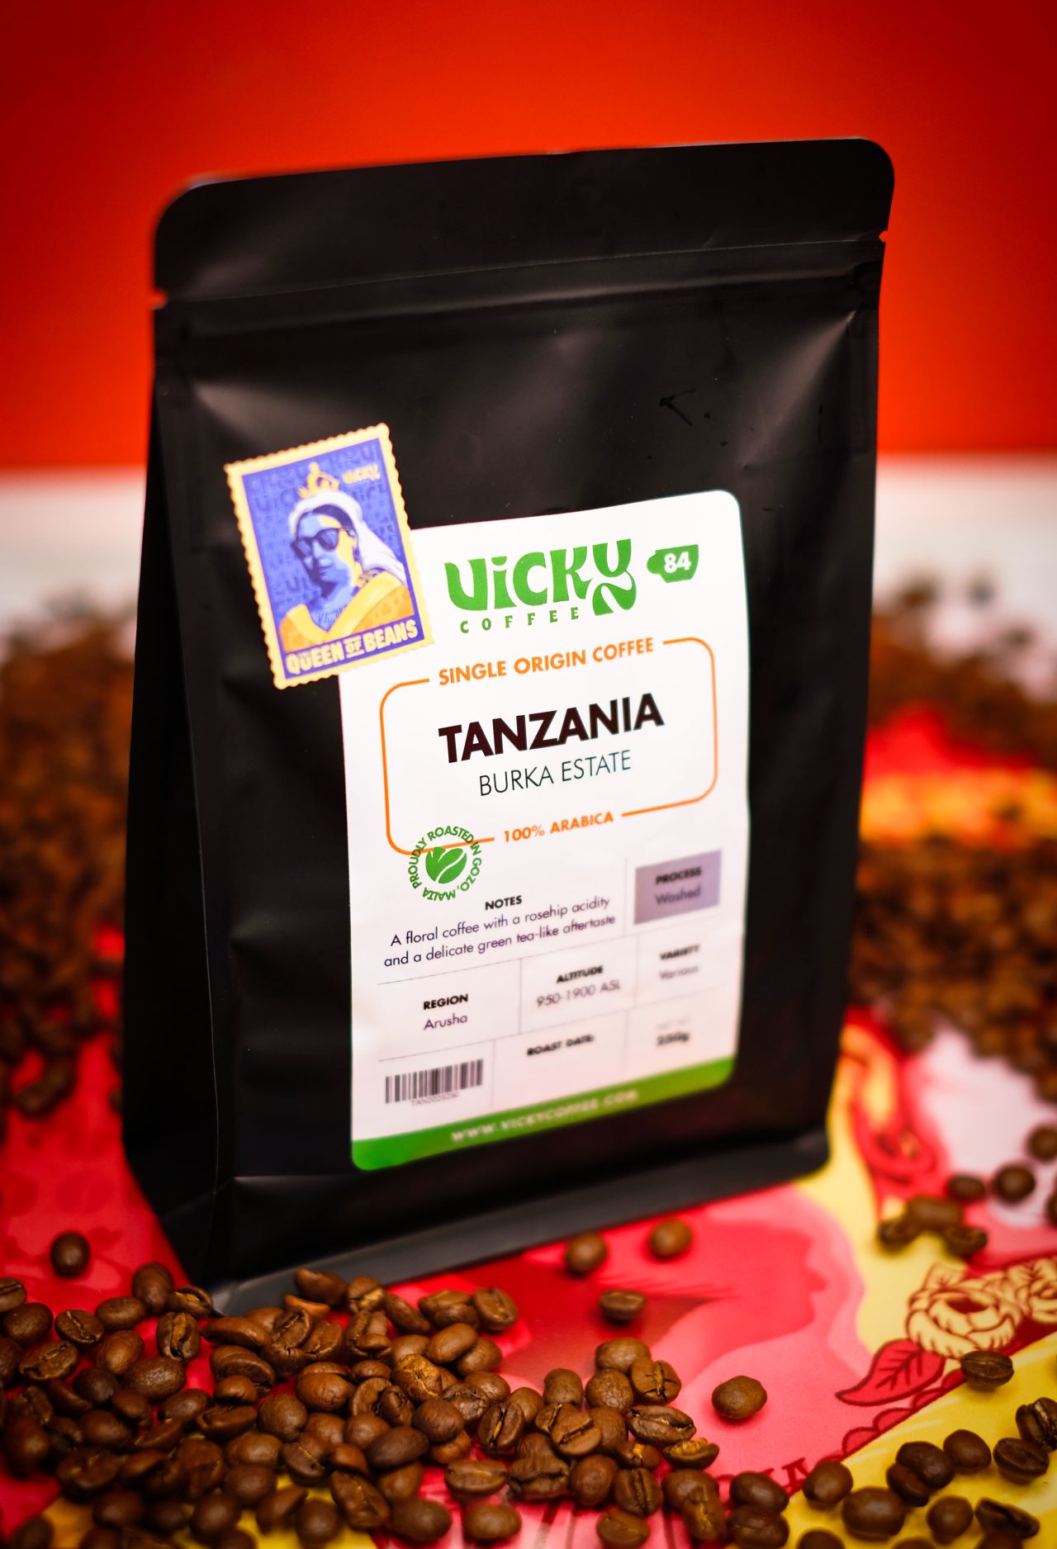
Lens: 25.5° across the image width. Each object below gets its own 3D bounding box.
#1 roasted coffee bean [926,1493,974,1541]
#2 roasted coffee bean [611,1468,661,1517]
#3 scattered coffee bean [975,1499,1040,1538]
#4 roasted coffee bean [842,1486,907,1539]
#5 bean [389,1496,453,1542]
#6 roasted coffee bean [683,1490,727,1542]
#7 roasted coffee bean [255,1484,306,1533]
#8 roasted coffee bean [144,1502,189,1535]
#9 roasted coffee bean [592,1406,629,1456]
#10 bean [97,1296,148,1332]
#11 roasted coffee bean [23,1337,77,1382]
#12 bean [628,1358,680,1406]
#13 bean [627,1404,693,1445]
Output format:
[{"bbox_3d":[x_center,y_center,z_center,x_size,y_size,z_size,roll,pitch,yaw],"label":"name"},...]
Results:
[{"bbox_3d":[0.076,0.133,0.418,0.008,0.006,0.010,14,28,23],"label":"roasted coffee bean"},{"bbox_3d":[0.019,0.124,0.403,0.008,0.006,0.010,-11,21,-3],"label":"roasted coffee bean"},{"bbox_3d":[0.086,0.133,0.417,0.011,0.005,0.008,14,28,24],"label":"scattered coffee bean"},{"bbox_3d":[0.060,0.128,0.403,0.011,0.006,0.010,1,27,0],"label":"roasted coffee bean"},{"bbox_3d":[-0.018,0.127,0.398,0.011,0.006,0.008,8,33,11],"label":"bean"},{"bbox_3d":[0.029,0.123,0.389,0.007,0.006,0.011,26,27,-13],"label":"roasted coffee bean"},{"bbox_3d":[-0.041,0.123,0.389,0.008,0.006,0.011,-25,6,29],"label":"roasted coffee bean"},{"bbox_3d":[-0.065,0.131,0.413,0.010,0.006,0.008,2,25,0],"label":"roasted coffee bean"},{"bbox_3d":[0.014,0.116,0.412,0.007,0.006,0.009,-11,42,-25],"label":"roasted coffee bean"},{"bbox_3d":[-0.080,0.107,0.462,0.010,0.005,0.008,-8,27,-21],"label":"bean"},{"bbox_3d":[-0.089,0.109,0.432,0.011,0.006,0.008,-18,33,-32],"label":"roasted coffee bean"},{"bbox_3d":[0.023,0.112,0.429,0.009,0.006,0.011,-1,27,-4],"label":"bean"},{"bbox_3d":[0.025,0.121,0.436,0.012,0.005,0.008,10,27,16],"label":"bean"}]

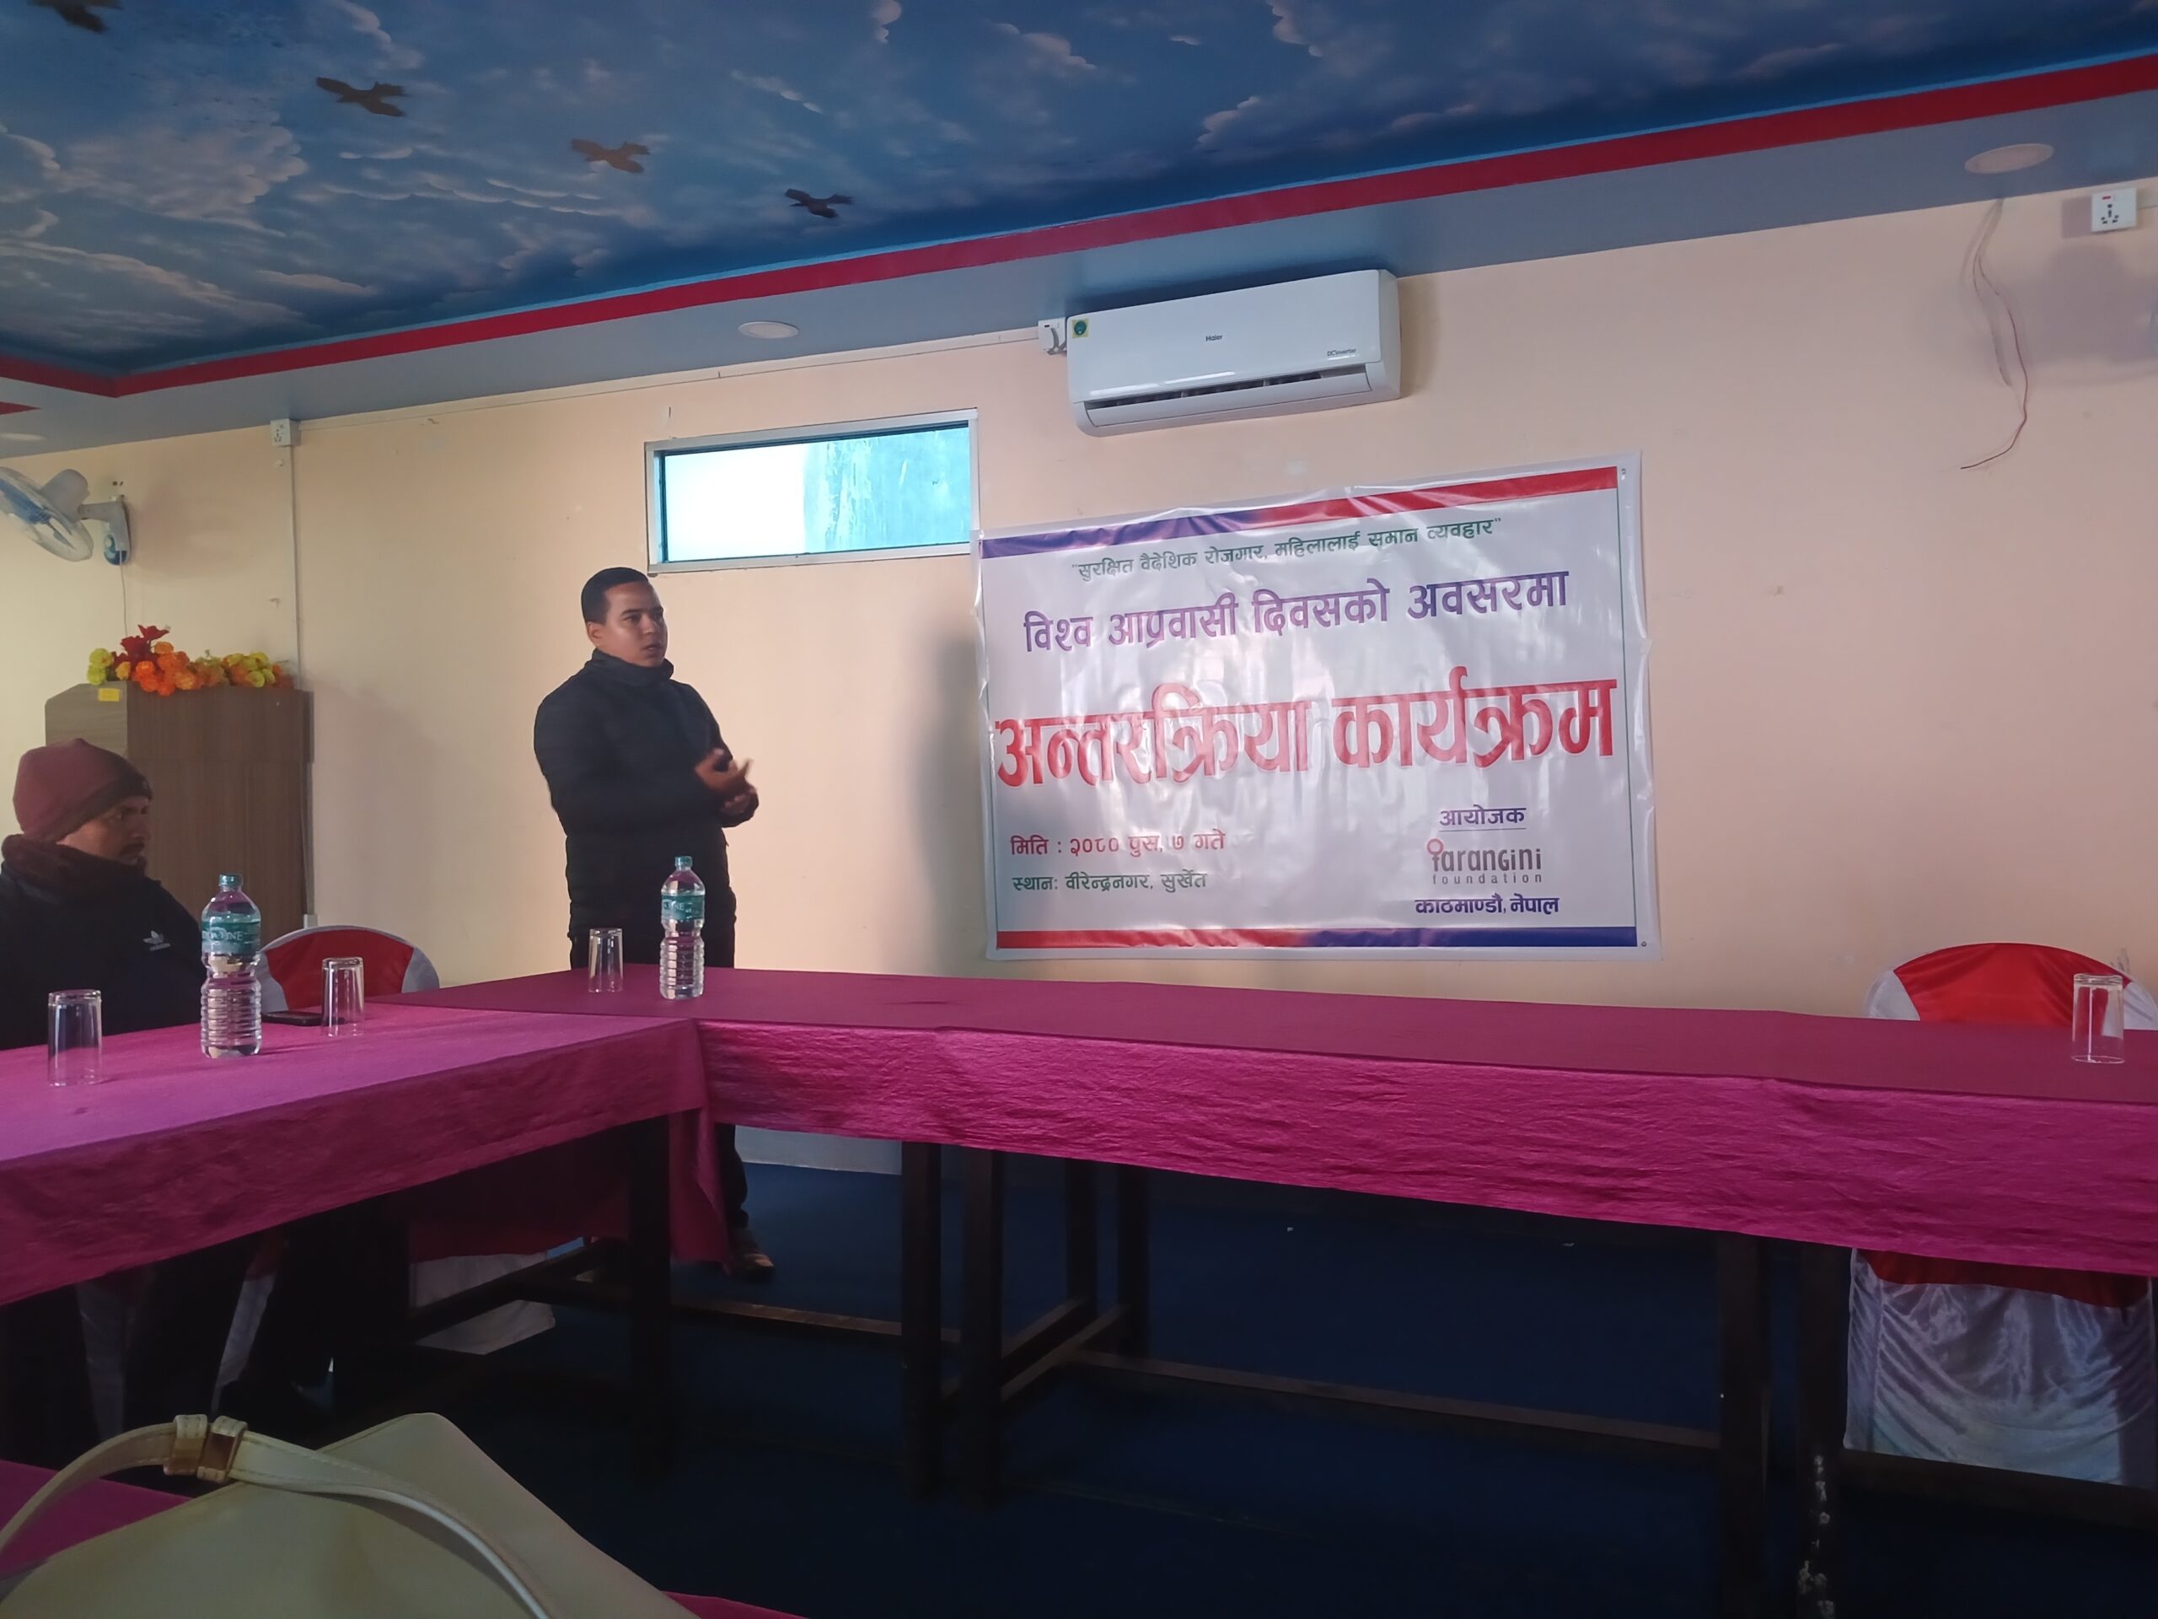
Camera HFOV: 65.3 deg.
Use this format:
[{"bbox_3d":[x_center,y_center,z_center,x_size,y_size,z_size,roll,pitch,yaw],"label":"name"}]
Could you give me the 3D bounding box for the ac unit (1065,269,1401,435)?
[{"bbox_3d":[0.400,-1.200,4.433,0.848,0.297,0.200,-1,0,23],"label":"ac unit"}]

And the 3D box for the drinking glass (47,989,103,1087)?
[{"bbox_3d":[-1.349,0.304,2.260,0.073,0.118,0.073,-1,0,23],"label":"drinking glass"}]

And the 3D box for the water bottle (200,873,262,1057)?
[{"bbox_3d":[-1.274,0.230,2.527,0.088,0.262,0.088,-1,0,23],"label":"water bottle"}]

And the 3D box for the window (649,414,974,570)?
[{"bbox_3d":[-0.814,-0.942,5.084,1.165,0.420,0.080,-1,0,23],"label":"window"}]

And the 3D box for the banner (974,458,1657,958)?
[{"bbox_3d":[0.560,-0.217,4.471,1.820,1.220,0.025,-2,0,23],"label":"banner"}]

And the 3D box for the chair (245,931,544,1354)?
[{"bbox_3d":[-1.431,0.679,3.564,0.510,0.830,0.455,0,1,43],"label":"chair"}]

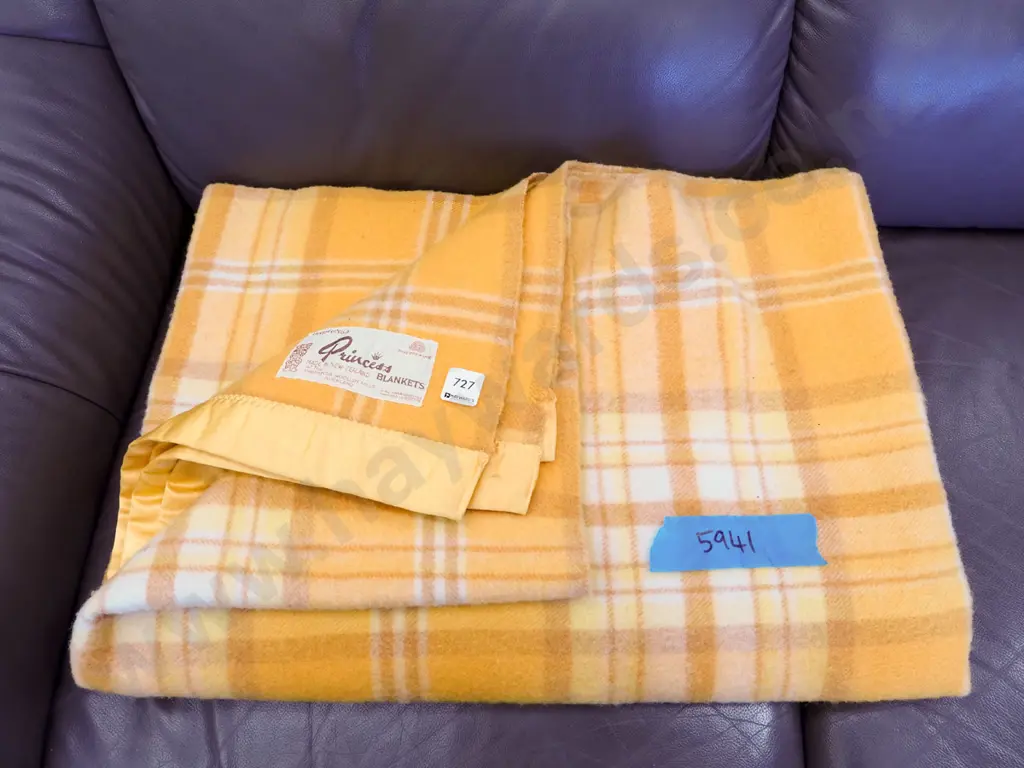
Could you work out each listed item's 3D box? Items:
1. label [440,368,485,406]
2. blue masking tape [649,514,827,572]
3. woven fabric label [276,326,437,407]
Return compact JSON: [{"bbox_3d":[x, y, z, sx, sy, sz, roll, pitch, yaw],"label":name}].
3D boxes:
[{"bbox_3d":[-0.045,0.003,0.767,0.033,0.002,0.034,12,60,7],"label":"label"},{"bbox_3d":[0.188,0.134,0.704,0.148,0.003,0.049,-1,60,-1],"label":"blue masking tape"},{"bbox_3d":[-0.140,-0.022,0.772,0.142,0.012,0.072,9,60,12],"label":"woven fabric label"}]

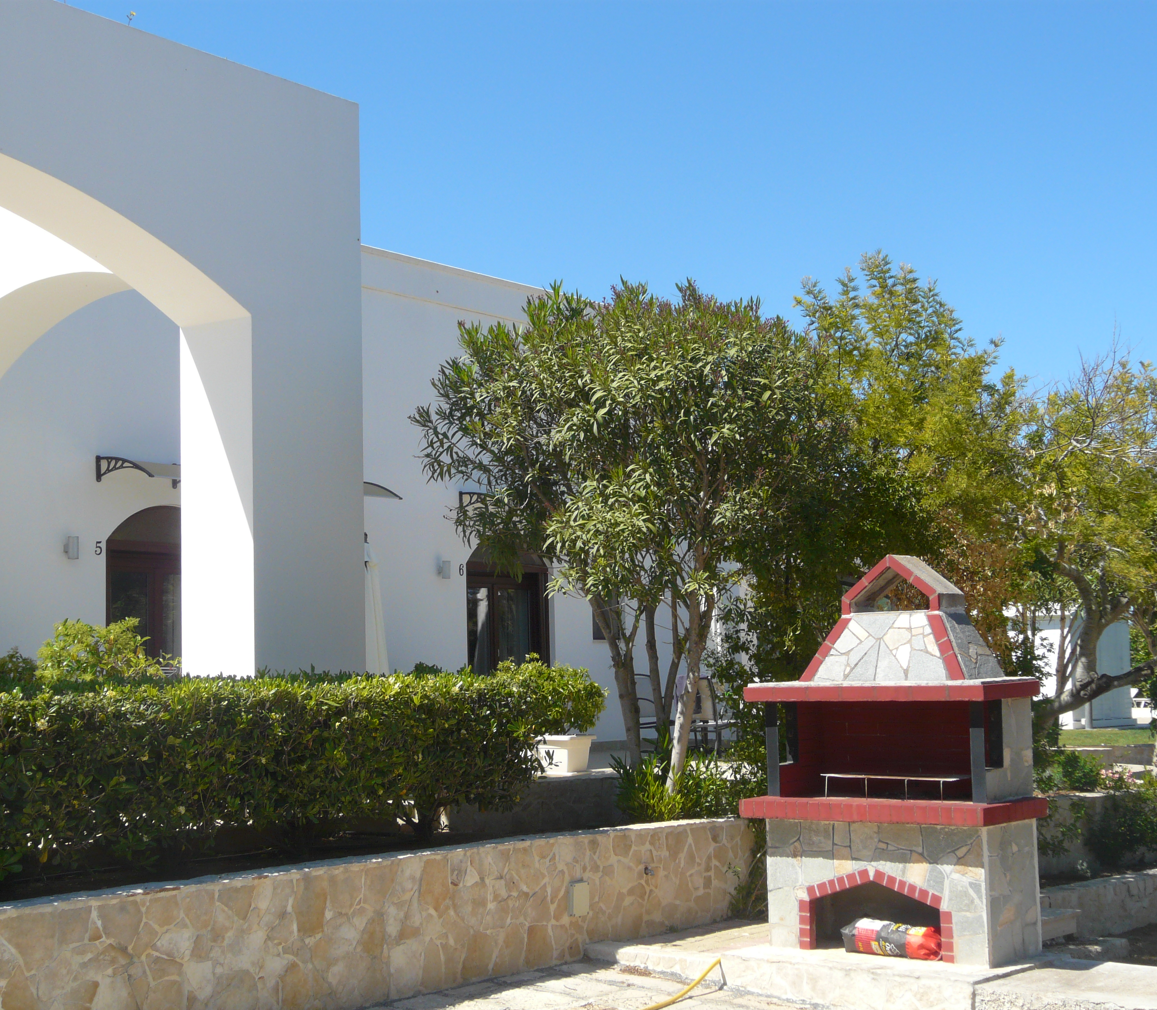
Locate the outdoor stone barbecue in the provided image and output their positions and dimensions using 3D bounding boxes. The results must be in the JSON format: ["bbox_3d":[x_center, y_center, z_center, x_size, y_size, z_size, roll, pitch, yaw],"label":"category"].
[{"bbox_3d":[1.718,1.359,10.111,1.500,2.171,0.741,-6,-7,39],"label":"outdoor stone barbecue"}]

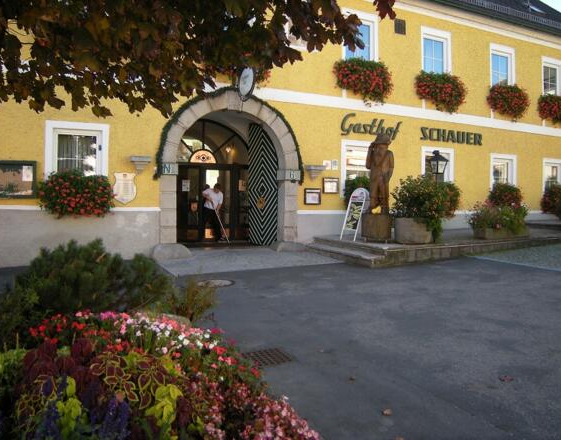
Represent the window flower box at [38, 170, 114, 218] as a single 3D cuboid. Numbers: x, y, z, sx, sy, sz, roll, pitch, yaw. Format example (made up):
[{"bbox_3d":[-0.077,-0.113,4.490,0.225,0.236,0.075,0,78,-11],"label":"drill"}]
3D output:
[{"bbox_3d":[-4.145,-0.536,9.597,1.420,0.950,0.650,0,0,-25],"label":"window flower box"}]

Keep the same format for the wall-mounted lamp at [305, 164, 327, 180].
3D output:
[{"bbox_3d":[0.933,-1.213,12.202,0.380,0.360,0.340,0,0,-25],"label":"wall-mounted lamp"}]

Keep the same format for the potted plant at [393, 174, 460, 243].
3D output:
[{"bbox_3d":[3.157,-0.228,10.300,1.120,1.430,1.050,0,0,-26],"label":"potted plant"}]

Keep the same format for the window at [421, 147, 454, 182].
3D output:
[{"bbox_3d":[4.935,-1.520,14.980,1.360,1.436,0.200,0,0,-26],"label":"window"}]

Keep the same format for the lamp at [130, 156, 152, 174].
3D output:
[{"bbox_3d":[-3.040,-1.179,10.307,0.380,0.370,0.340,0,0,-25],"label":"lamp"}]

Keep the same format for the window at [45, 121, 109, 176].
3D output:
[{"bbox_3d":[-4.417,-1.447,10.379,1.270,1.308,0.200,0,0,-26],"label":"window"}]

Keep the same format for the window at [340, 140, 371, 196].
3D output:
[{"bbox_3d":[2.137,-1.411,13.007,1.200,1.520,0.200,0,0,-25],"label":"window"}]

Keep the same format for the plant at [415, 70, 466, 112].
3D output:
[{"bbox_3d":[4.673,-3.729,13.777,1.380,1.000,0.660,0,0,-25],"label":"plant"}]

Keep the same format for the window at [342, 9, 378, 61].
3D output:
[{"bbox_3d":[2.260,-5.190,13.642,1.268,1.483,0.200,0,0,-26],"label":"window"}]

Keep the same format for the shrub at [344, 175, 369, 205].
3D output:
[{"bbox_3d":[2.161,-0.831,13.151,0.800,0.850,0.600,0,0,-26],"label":"shrub"}]

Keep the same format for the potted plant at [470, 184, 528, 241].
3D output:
[{"bbox_3d":[5.675,-0.246,12.300,1.500,1.380,0.680,0,0,-25],"label":"potted plant"}]

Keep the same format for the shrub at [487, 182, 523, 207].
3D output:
[{"bbox_3d":[7.107,-0.790,14.995,1.100,0.780,0.600,0,0,-25],"label":"shrub"}]

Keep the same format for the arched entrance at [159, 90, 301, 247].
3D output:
[{"bbox_3d":[-1.236,-1.304,12.079,3.825,4.003,0.500,0,0,-26],"label":"arched entrance"}]

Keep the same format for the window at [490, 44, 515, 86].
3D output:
[{"bbox_3d":[7.562,-5.161,16.251,1.284,1.488,0.200,0,0,-26],"label":"window"}]

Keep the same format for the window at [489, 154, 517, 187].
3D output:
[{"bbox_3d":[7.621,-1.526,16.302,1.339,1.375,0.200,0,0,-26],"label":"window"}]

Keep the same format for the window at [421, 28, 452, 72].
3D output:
[{"bbox_3d":[4.868,-5.216,14.925,1.228,1.476,0.200,0,0,-26],"label":"window"}]

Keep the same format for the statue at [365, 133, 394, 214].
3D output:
[{"bbox_3d":[2.179,-1.029,10.500,0.600,1.800,0.500,0,0,-10],"label":"statue"}]

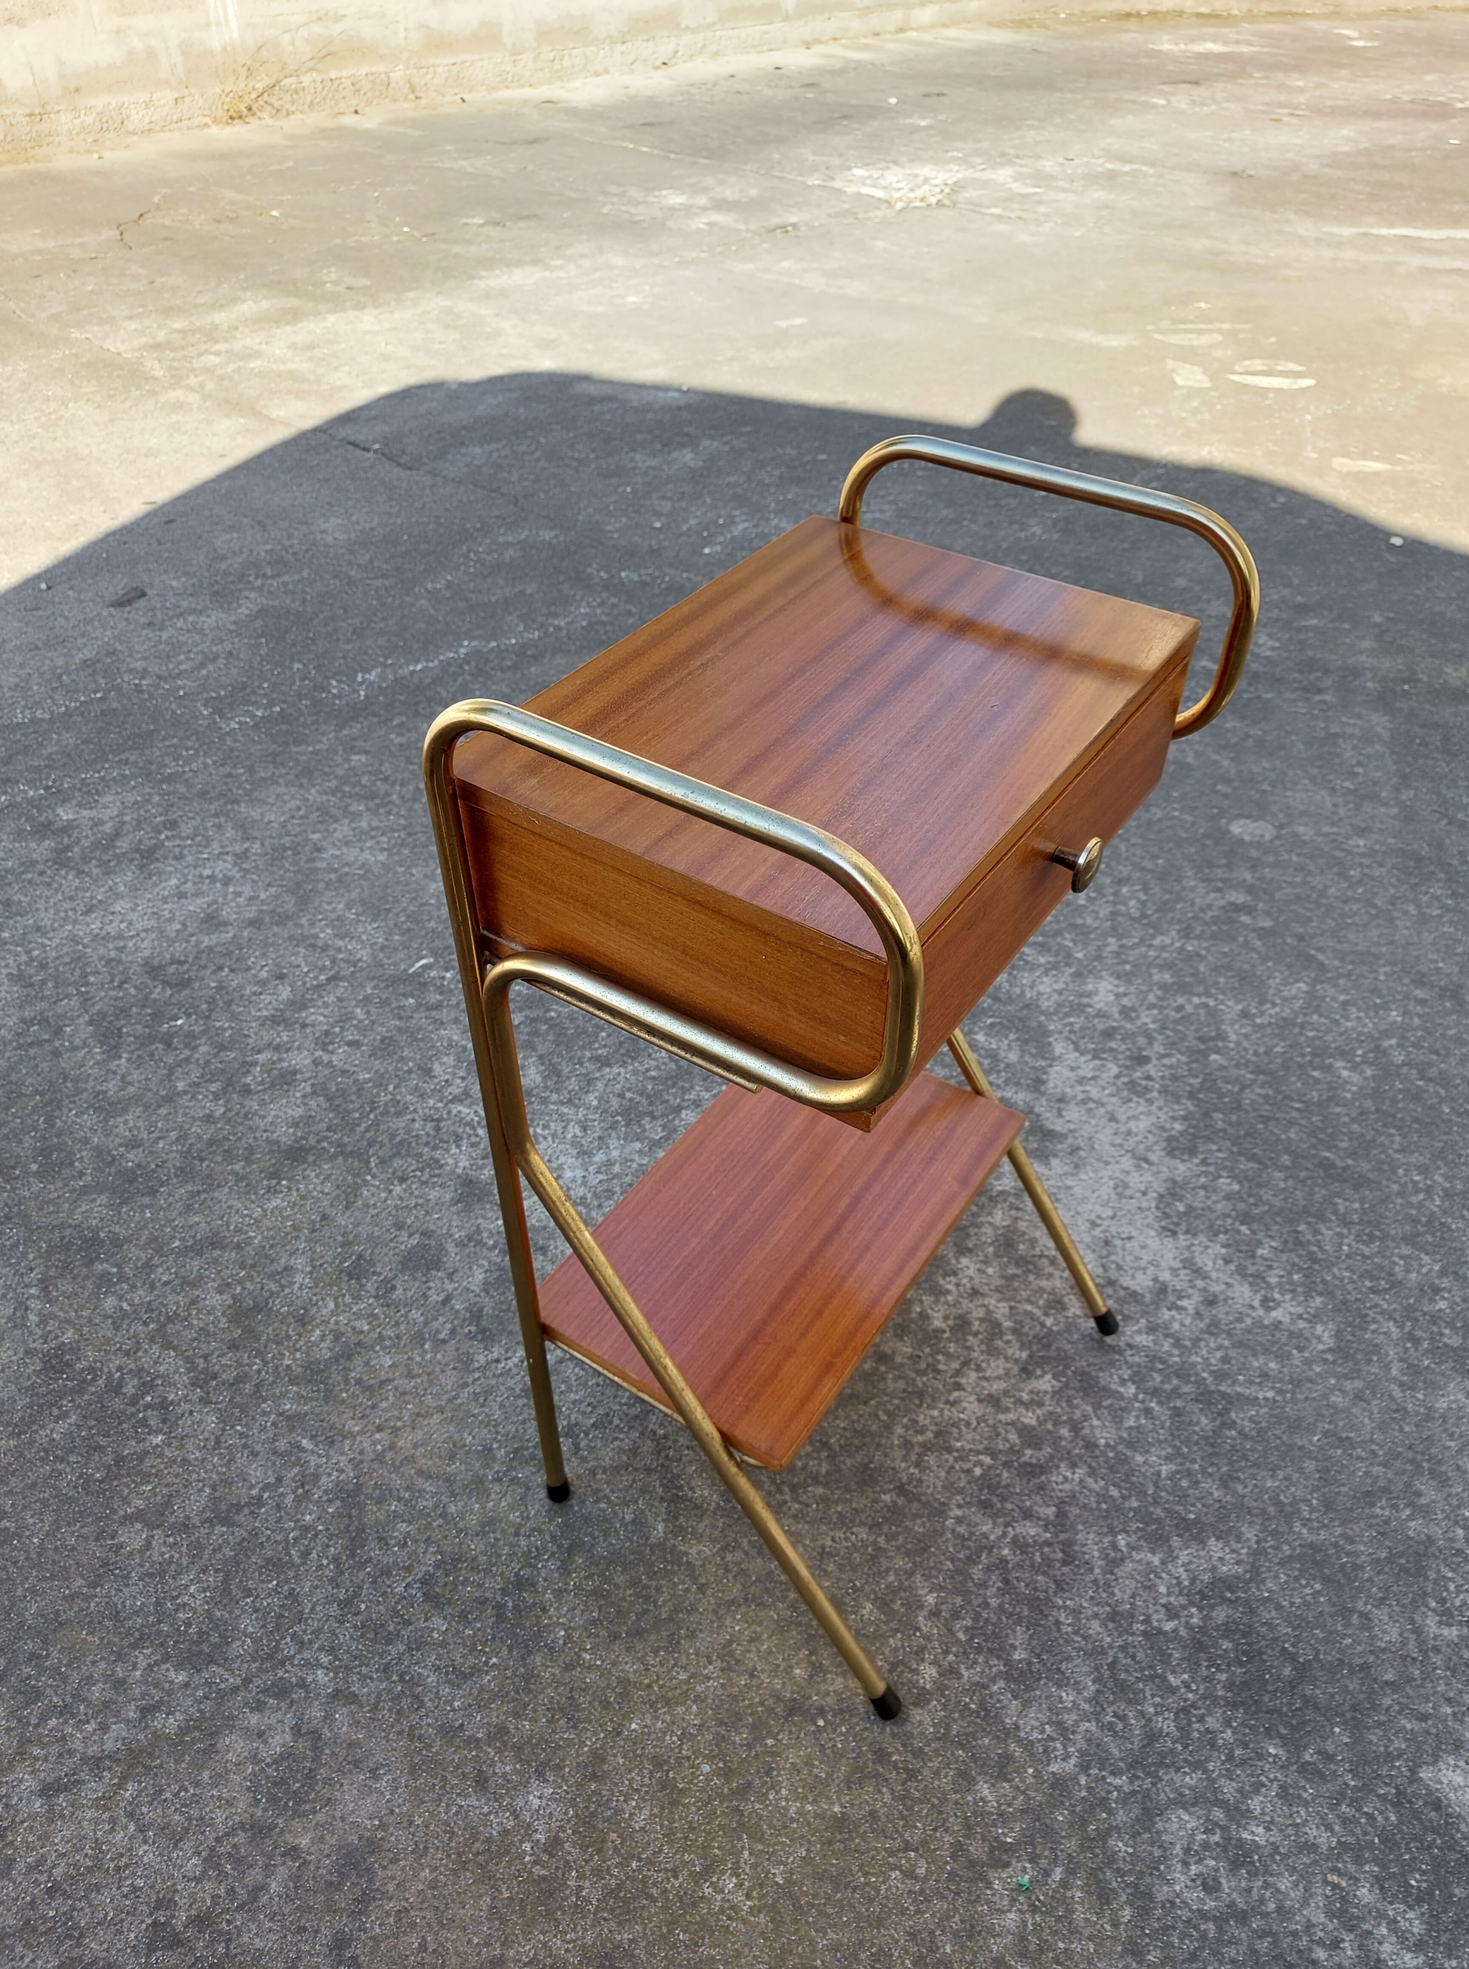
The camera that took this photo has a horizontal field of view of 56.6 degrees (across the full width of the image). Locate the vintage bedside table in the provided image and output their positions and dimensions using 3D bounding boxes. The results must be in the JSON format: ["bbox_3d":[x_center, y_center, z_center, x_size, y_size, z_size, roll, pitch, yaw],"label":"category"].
[{"bbox_3d":[0.099,0.094,1.002,0.370,0.802,0.447,25,48,25],"label":"vintage bedside table"}]

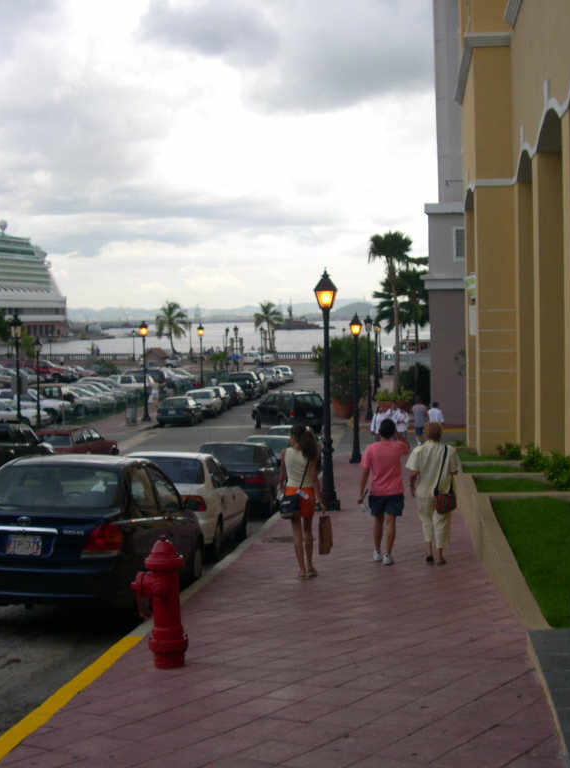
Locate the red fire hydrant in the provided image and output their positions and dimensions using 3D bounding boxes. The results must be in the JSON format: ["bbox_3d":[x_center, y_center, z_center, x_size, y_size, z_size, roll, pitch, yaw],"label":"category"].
[{"bbox_3d":[-0.853,1.497,7.700,0.400,0.900,0.340,-1,3,7],"label":"red fire hydrant"}]

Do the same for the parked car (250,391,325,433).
[{"bbox_3d":[0.080,1.174,47.967,1.780,1.700,4.600,-3,2,-22],"label":"parked car"}]

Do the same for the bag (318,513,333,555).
[{"bbox_3d":[0.434,1.613,12.050,0.140,0.420,0.280,-1,3,6],"label":"bag"}]

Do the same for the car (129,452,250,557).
[{"bbox_3d":[-1.520,1.655,16.350,1.700,1.390,4.400,1,-1,6],"label":"car"}]

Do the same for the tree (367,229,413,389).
[{"bbox_3d":[6.108,-3.640,63.740,2.700,9.800,2.700,-1,3,6],"label":"tree"}]

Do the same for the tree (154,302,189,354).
[{"bbox_3d":[-12.810,-6.149,128.000,3.700,6.500,3.700,-1,3,0],"label":"tree"}]

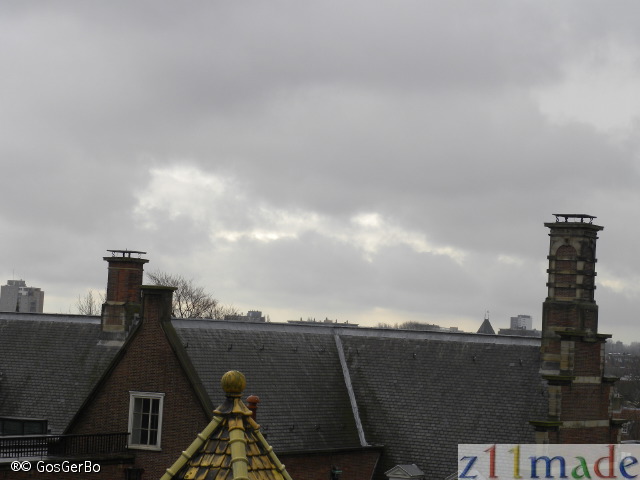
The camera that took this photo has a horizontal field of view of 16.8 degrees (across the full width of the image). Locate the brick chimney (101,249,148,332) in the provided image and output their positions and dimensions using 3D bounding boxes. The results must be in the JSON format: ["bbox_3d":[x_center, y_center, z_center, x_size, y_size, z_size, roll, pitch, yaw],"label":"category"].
[{"bbox_3d":[-8.766,2.278,97.000,1.420,3.620,1.580,2,-3,27],"label":"brick chimney"}]

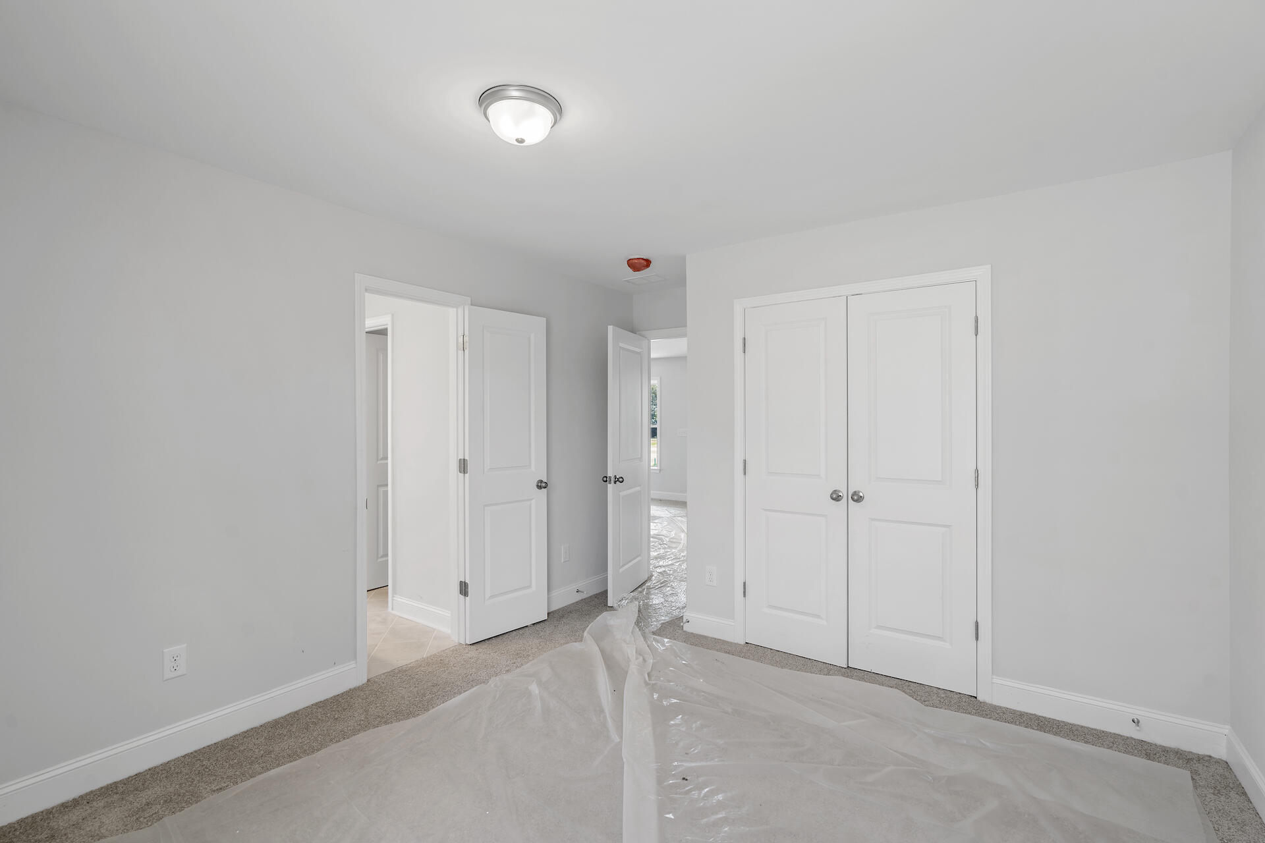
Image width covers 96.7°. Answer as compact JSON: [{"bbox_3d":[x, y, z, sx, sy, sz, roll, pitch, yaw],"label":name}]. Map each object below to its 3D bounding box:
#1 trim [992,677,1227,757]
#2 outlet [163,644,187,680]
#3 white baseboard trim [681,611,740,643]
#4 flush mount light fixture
[{"bbox_3d":[2.068,1.297,2.493,0.800,0.137,0.016,0,0,35],"label":"trim"},{"bbox_3d":[-1.867,0.986,2.296,0.009,0.120,0.075,0,0,35],"label":"outlet"},{"bbox_3d":[0.487,1.301,3.580,0.371,0.135,0.016,0,0,35],"label":"white baseboard trim"},{"bbox_3d":[-0.382,-1.016,1.930,0.277,0.118,0.277,0,0,0],"label":"flush mount light fixture"}]

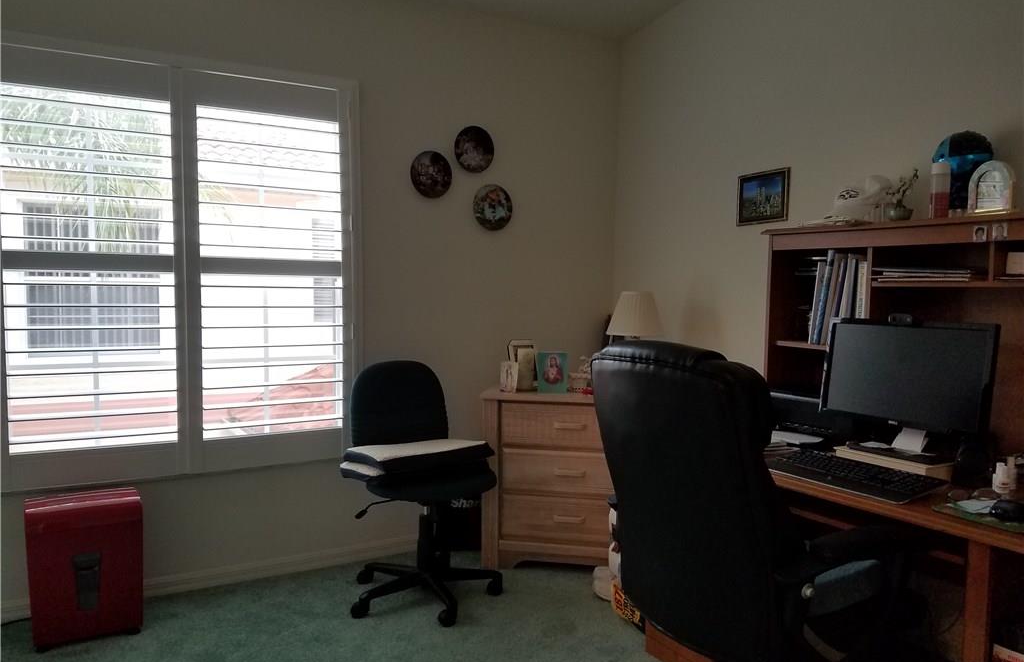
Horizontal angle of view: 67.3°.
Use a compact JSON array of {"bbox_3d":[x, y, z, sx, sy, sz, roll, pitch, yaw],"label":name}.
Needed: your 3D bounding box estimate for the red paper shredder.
[{"bbox_3d":[-1.559,0.849,2.811,0.360,0.505,0.255,-1,4,-29],"label":"red paper shredder"}]

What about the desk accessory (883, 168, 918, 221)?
[{"bbox_3d":[1.236,-0.429,2.448,0.080,0.165,0.100,-2,4,-31],"label":"desk accessory"}]

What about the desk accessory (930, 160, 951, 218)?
[{"bbox_3d":[1.273,-0.414,2.282,0.051,0.175,0.051,-1,4,-29],"label":"desk accessory"}]

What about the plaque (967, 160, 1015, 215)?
[{"bbox_3d":[1.363,-0.405,2.186,0.050,0.150,0.122,-2,4,-31],"label":"plaque"}]

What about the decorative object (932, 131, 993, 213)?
[{"bbox_3d":[1.356,-0.463,2.317,0.100,0.265,0.155,-1,4,-29],"label":"decorative object"}]

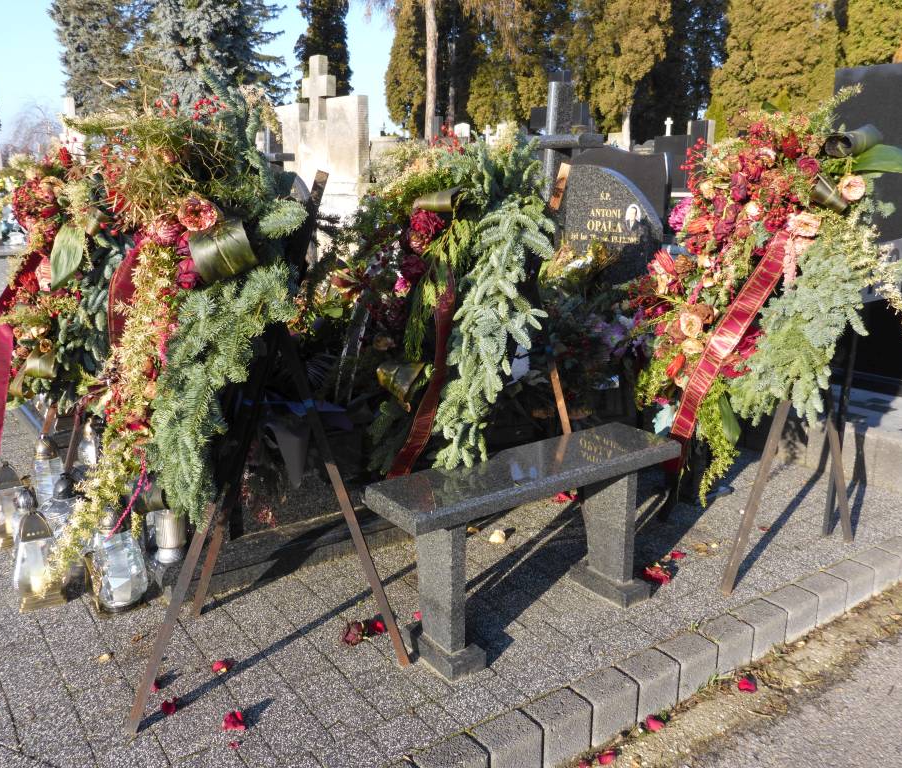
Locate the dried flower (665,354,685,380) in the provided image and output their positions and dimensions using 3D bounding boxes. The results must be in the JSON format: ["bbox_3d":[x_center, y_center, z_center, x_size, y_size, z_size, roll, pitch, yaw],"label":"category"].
[{"bbox_3d":[0.694,-0.051,2.560,0.058,0.076,0.052,10,17,36],"label":"dried flower"}]

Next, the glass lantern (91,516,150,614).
[{"bbox_3d":[-0.986,0.498,2.422,0.165,0.304,0.165,-6,15,-22],"label":"glass lantern"}]

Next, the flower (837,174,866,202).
[{"bbox_3d":[1.073,-0.524,2.220,0.074,0.074,0.056,7,16,29],"label":"flower"}]

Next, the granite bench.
[{"bbox_3d":[0.222,0.430,2.252,0.872,0.450,0.248,-11,17,-32],"label":"granite bench"}]

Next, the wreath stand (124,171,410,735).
[{"bbox_3d":[-0.475,0.137,2.185,0.720,1.366,0.620,-1,14,1],"label":"wreath stand"}]

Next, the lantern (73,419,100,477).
[{"bbox_3d":[-1.677,0.306,3.780,0.120,0.297,0.120,-7,15,-24],"label":"lantern"}]

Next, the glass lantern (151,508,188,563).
[{"bbox_3d":[-0.888,0.456,2.588,0.100,0.180,0.100,-6,15,-19],"label":"glass lantern"}]

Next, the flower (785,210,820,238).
[{"bbox_3d":[1.141,-0.516,2.680,0.110,0.095,0.075,6,16,25],"label":"flower"}]

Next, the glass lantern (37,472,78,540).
[{"bbox_3d":[-1.259,0.432,2.732,0.172,0.297,0.172,-7,15,-25],"label":"glass lantern"}]

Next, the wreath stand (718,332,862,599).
[{"bbox_3d":[1.186,-0.054,2.885,0.690,1.350,0.620,-3,14,-7],"label":"wreath stand"}]

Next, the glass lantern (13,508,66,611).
[{"bbox_3d":[-1.351,0.557,2.709,0.138,0.320,0.138,-7,15,-23],"label":"glass lantern"}]

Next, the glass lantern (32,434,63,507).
[{"bbox_3d":[-1.732,0.366,3.513,0.130,0.310,0.130,-8,16,-27],"label":"glass lantern"}]

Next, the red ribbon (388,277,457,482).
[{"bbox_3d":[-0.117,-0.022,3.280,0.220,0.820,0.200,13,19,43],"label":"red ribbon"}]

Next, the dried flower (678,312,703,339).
[{"bbox_3d":[0.732,-0.182,2.530,0.076,0.080,0.060,8,16,30],"label":"dried flower"}]

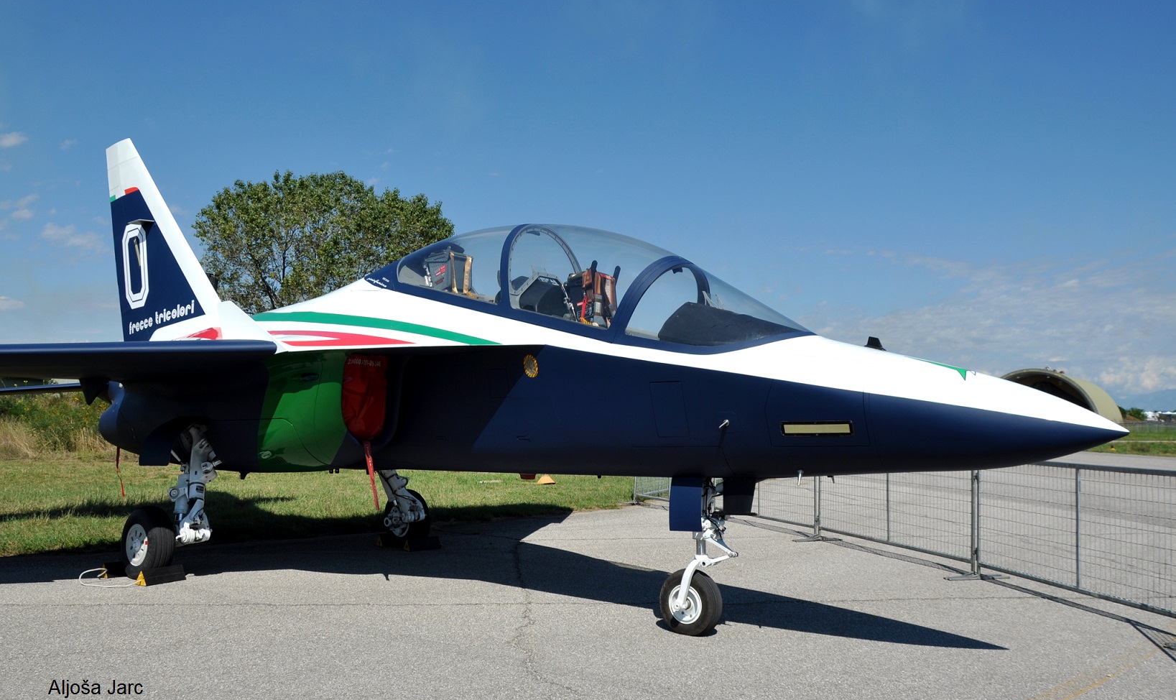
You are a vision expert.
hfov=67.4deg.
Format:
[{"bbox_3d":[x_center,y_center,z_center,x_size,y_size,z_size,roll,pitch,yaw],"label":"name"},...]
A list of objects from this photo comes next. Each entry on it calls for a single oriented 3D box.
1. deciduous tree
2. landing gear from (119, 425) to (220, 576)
[{"bbox_3d":[-9.290,-1.355,30.128,8.937,9.660,8.490,3,-5,-17],"label":"deciduous tree"},{"bbox_3d":[-3.389,1.232,7.275,0.760,1.270,0.520,-2,-6,37],"label":"landing gear"}]

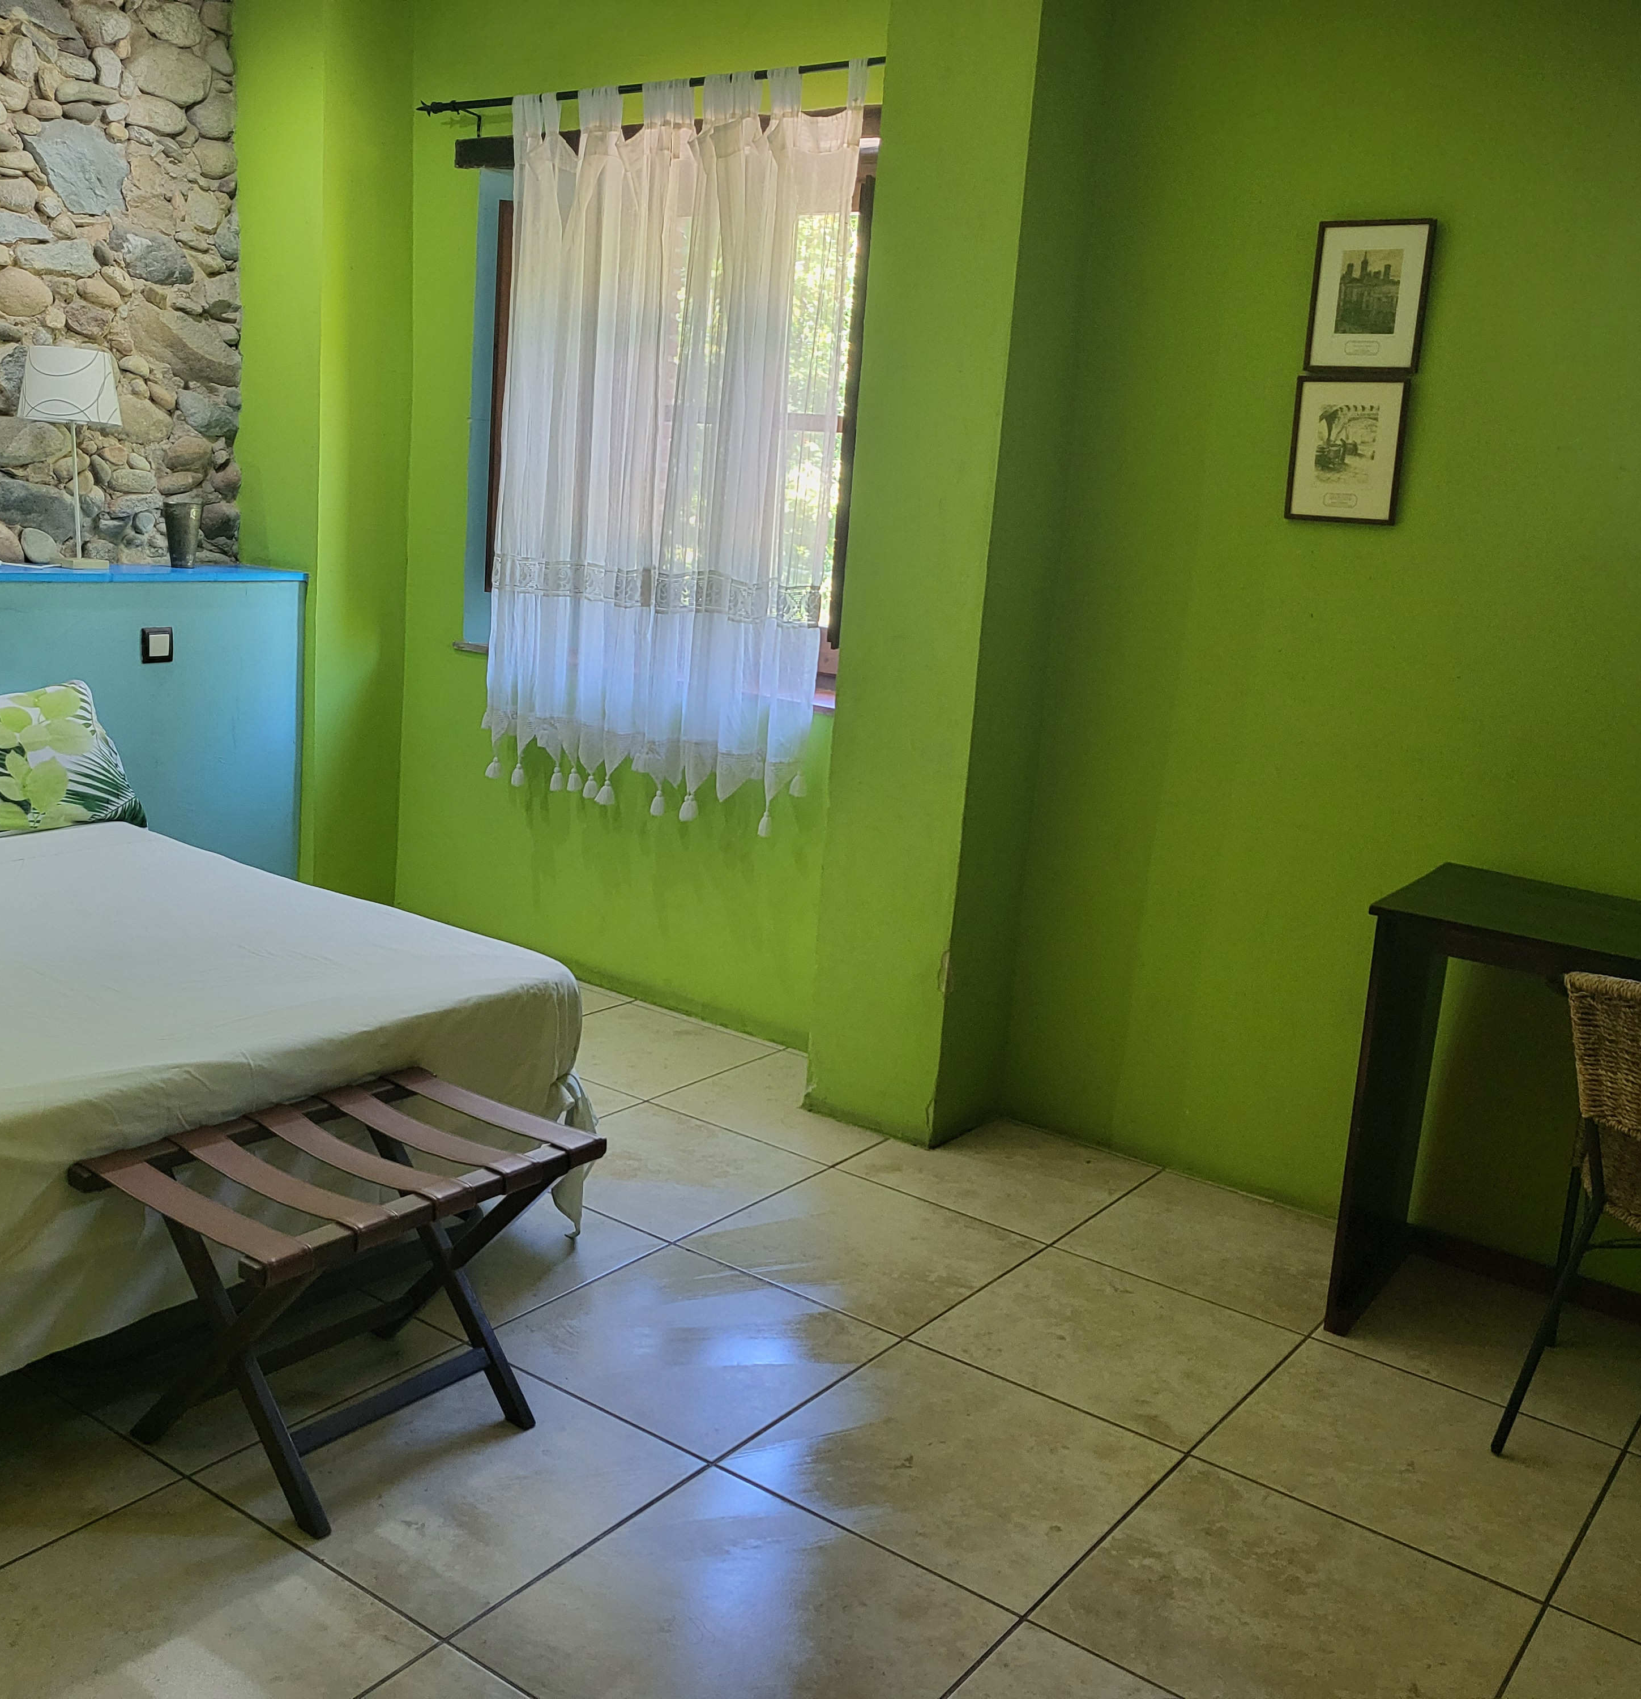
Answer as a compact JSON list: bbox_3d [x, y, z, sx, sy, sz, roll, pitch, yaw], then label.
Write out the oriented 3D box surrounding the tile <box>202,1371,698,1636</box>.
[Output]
[{"bbox_3d":[-0.498,0.857,2.326,0.500,0.012,0.500,13,14,34],"label":"tile"}]

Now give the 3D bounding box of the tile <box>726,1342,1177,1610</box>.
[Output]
[{"bbox_3d":[0.198,0.885,2.449,0.500,0.012,0.500,13,14,34],"label":"tile"}]

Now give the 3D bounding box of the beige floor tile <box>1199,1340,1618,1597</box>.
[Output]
[{"bbox_3d":[0.894,0.913,2.571,0.500,0.012,0.500,13,14,34],"label":"beige floor tile"}]

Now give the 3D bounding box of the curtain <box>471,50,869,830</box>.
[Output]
[{"bbox_3d":[-0.409,-0.938,4.102,1.110,1.730,0.100,13,14,34],"label":"curtain"}]

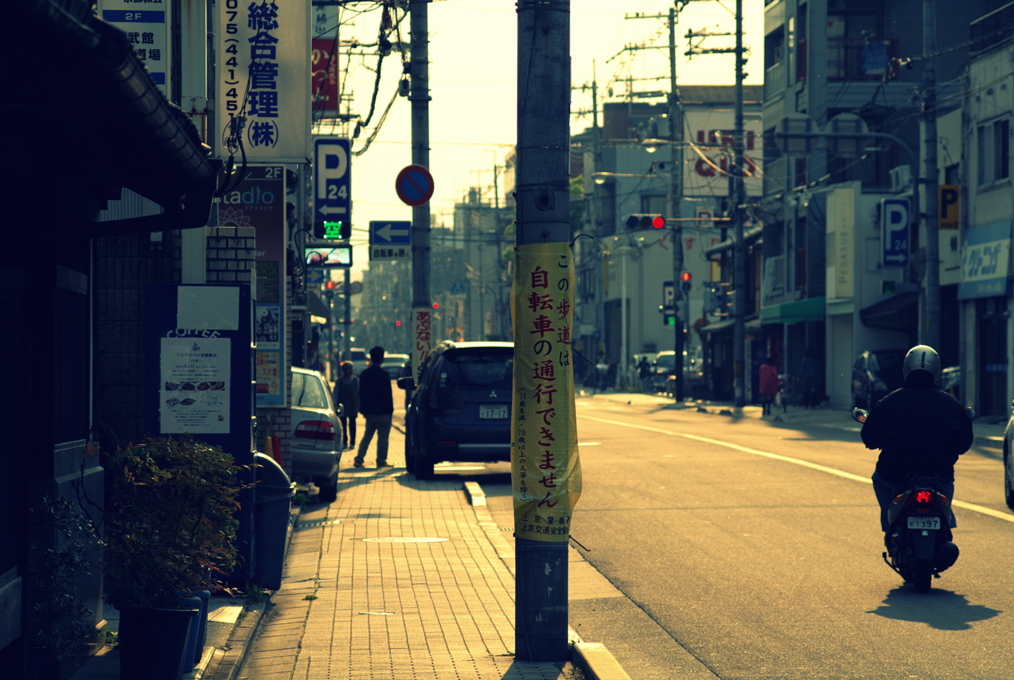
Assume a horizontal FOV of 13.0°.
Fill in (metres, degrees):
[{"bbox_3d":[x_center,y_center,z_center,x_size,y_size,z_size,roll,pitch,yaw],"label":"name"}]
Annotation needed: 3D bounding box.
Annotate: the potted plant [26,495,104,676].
[{"bbox_3d":[-2.054,1.172,20.700,0.380,0.900,0.380,0,0,2],"label":"potted plant"}]

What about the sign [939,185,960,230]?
[{"bbox_3d":[9.514,-2.852,96.000,0.440,0.950,0.120,0,0,-3],"label":"sign"}]

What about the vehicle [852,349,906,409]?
[{"bbox_3d":[9.311,0.860,108.000,1.670,1.520,4.000,0,0,-2],"label":"vehicle"}]

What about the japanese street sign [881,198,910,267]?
[{"bbox_3d":[8.820,-2.423,101.000,0.600,1.540,0.220,0,0,-5],"label":"japanese street sign"}]

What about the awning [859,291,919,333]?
[{"bbox_3d":[8.190,-0.610,95.500,0.950,0.870,3.400,0,0,-2],"label":"awning"}]

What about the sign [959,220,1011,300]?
[{"bbox_3d":[8.953,-1.470,83.500,0.280,1.360,5.800,0,0,-2],"label":"sign"}]

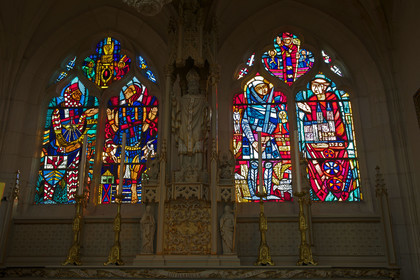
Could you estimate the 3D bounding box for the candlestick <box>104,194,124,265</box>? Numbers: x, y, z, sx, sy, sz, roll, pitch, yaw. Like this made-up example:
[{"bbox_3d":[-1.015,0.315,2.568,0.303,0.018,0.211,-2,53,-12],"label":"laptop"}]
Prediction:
[{"bbox_3d":[-0.940,0.896,3.766,0.180,0.697,0.180,-1,-17,3],"label":"candlestick"}]

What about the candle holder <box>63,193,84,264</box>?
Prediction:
[{"bbox_3d":[-1.363,0.906,3.788,0.180,0.693,0.180,-1,-17,3],"label":"candle holder"}]

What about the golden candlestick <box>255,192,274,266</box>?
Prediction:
[{"bbox_3d":[0.526,0.873,3.683,0.180,0.689,0.180,-1,-17,3],"label":"golden candlestick"}]

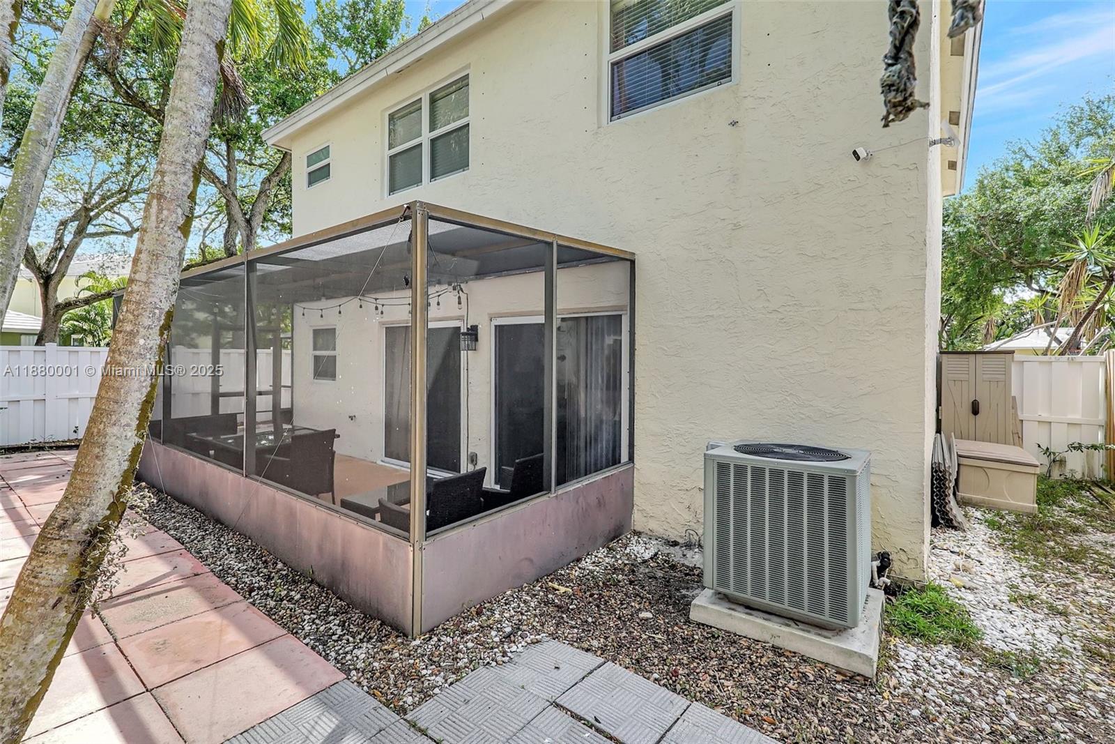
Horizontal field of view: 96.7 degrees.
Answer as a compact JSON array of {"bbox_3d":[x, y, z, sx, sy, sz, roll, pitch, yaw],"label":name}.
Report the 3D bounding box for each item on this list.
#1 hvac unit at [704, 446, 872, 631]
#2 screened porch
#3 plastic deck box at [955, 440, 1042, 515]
[{"bbox_3d":[1.542,0.963,3.285,0.856,0.861,0.819,1,2,37],"label":"hvac unit"},{"bbox_3d":[-2.877,0.150,5.990,7.270,2.590,2.473,1,2,38],"label":"screened porch"},{"bbox_3d":[5.313,1.232,6.053,0.681,0.540,1.298,1,2,38],"label":"plastic deck box"}]

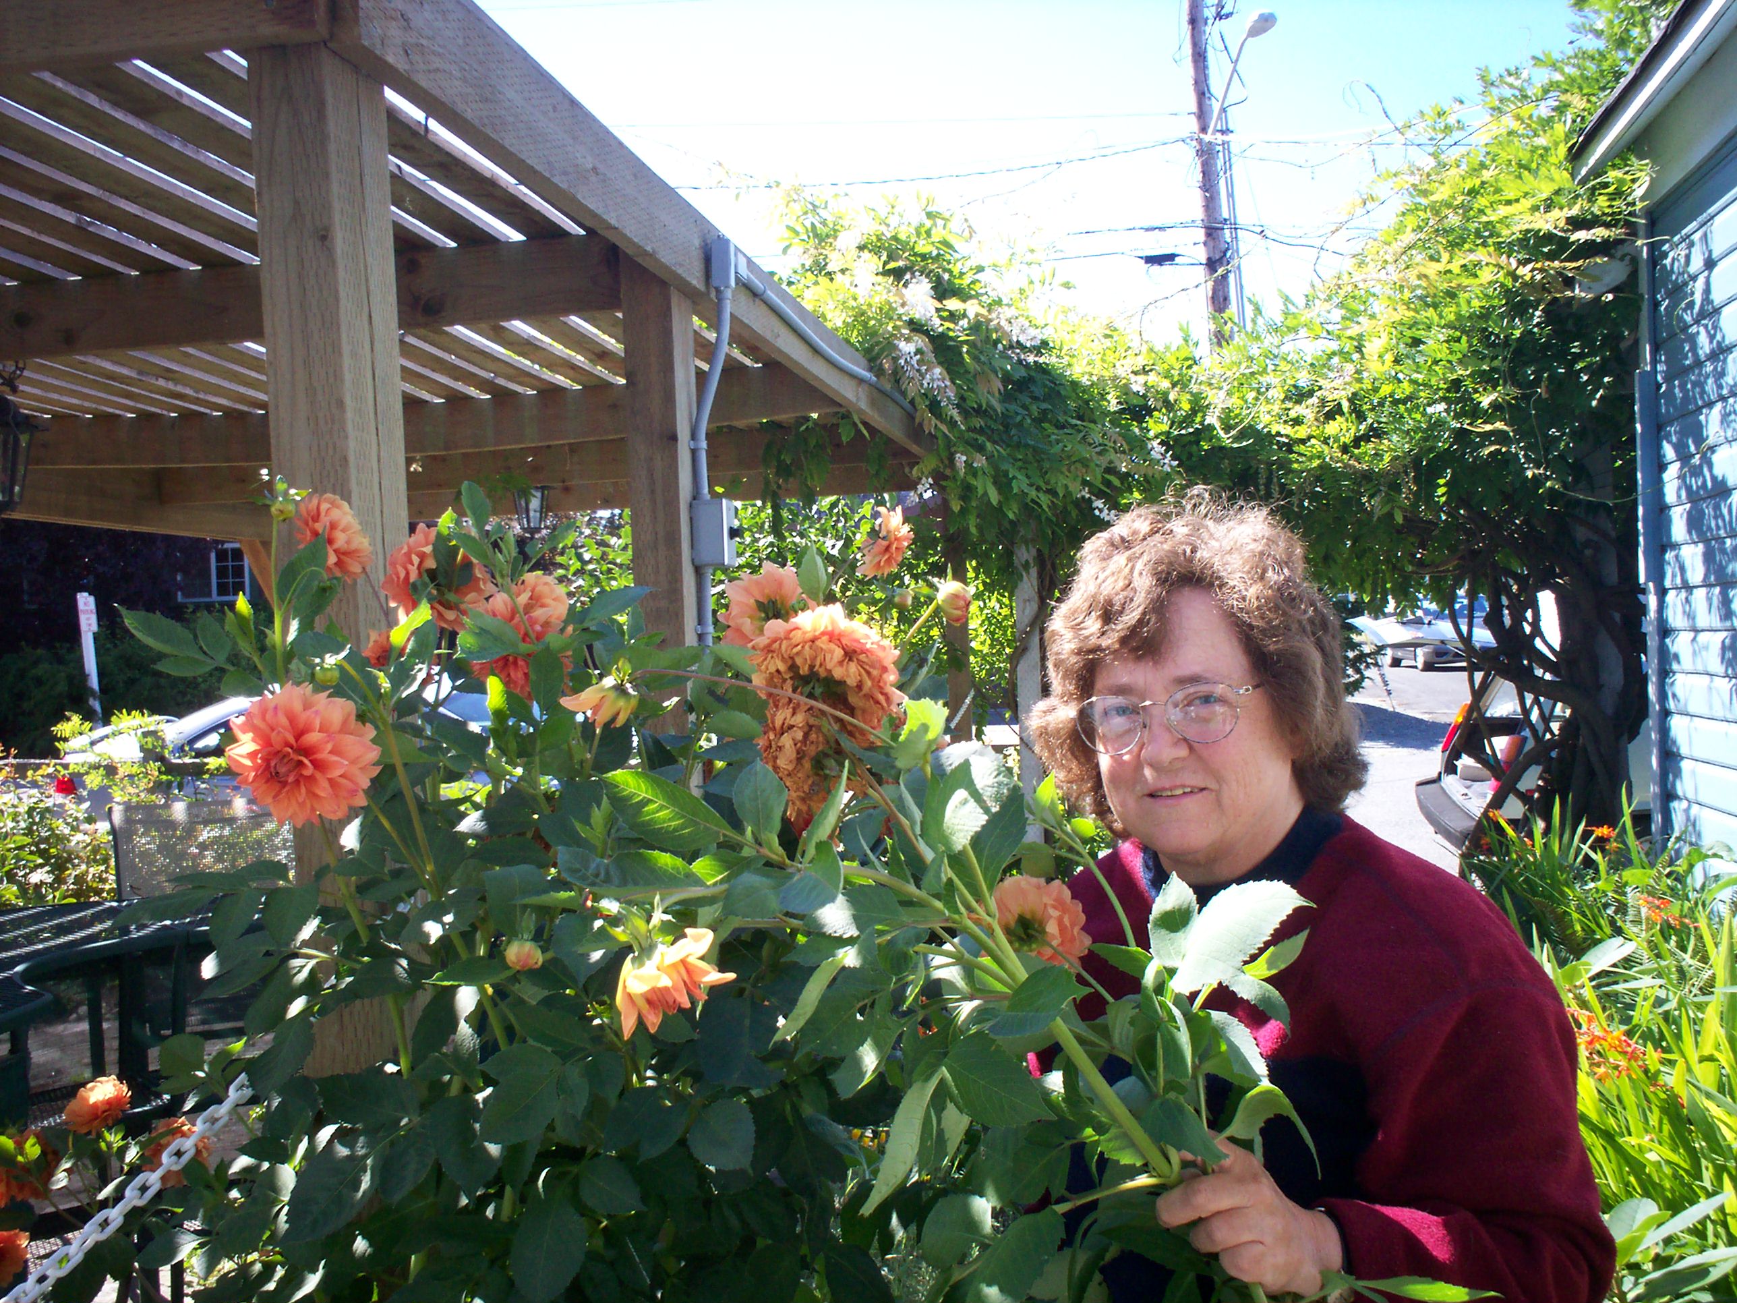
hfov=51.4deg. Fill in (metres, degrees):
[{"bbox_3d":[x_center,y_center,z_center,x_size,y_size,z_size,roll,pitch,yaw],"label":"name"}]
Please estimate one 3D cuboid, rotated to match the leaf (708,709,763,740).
[{"bbox_3d":[-0.111,0.061,1.500,0.045,0.028,0.014,11,-36,-6],"label":"leaf"}]

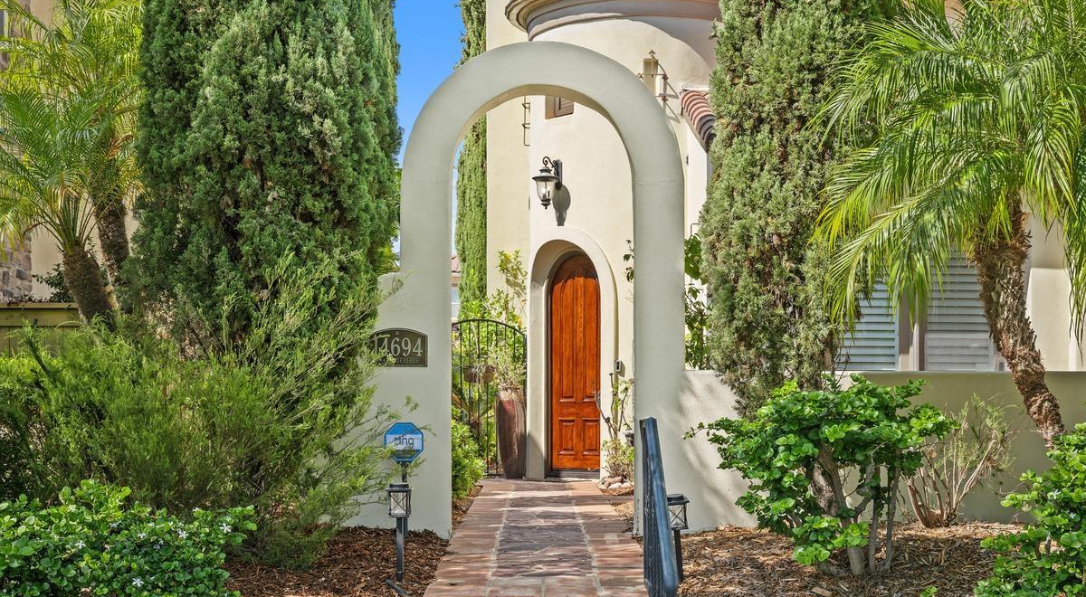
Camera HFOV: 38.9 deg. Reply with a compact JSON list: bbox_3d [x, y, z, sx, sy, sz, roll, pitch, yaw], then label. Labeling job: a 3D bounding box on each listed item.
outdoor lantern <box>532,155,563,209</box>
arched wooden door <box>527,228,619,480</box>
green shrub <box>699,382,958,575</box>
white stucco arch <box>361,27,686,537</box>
[{"bbox_3d":[0.060,-1.268,16.900,0.350,0.585,0.290,2,-3,-42],"label":"outdoor lantern"},{"bbox_3d":[0.307,0.619,17.100,0.400,2.840,1.430,2,-3,-42],"label":"arched wooden door"},{"bbox_3d":[1.655,1.040,9.000,1.430,1.130,1.200,0,-2,0],"label":"green shrub"},{"bbox_3d":[-0.127,-0.069,11.100,2.250,3.530,0.420,0,-2,0],"label":"white stucco arch"}]

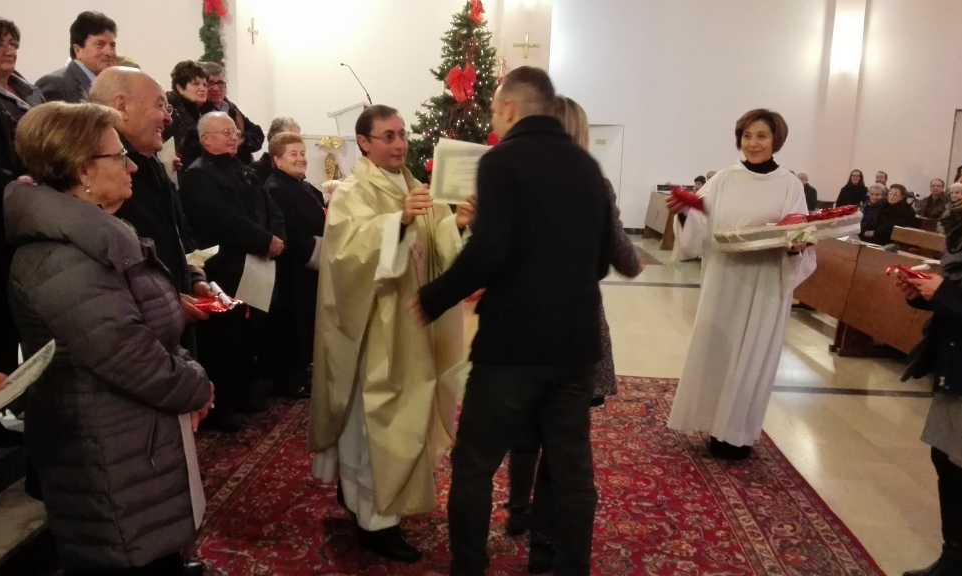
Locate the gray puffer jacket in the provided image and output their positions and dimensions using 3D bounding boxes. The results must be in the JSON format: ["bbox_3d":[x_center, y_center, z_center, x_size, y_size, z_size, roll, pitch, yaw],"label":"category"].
[{"bbox_3d":[-0.936,0.186,1.948,0.460,0.895,0.540,-3,11,-23],"label":"gray puffer jacket"}]

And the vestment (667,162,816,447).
[{"bbox_3d":[1.292,0.081,3.755,0.700,1.360,0.500,6,11,23],"label":"vestment"}]

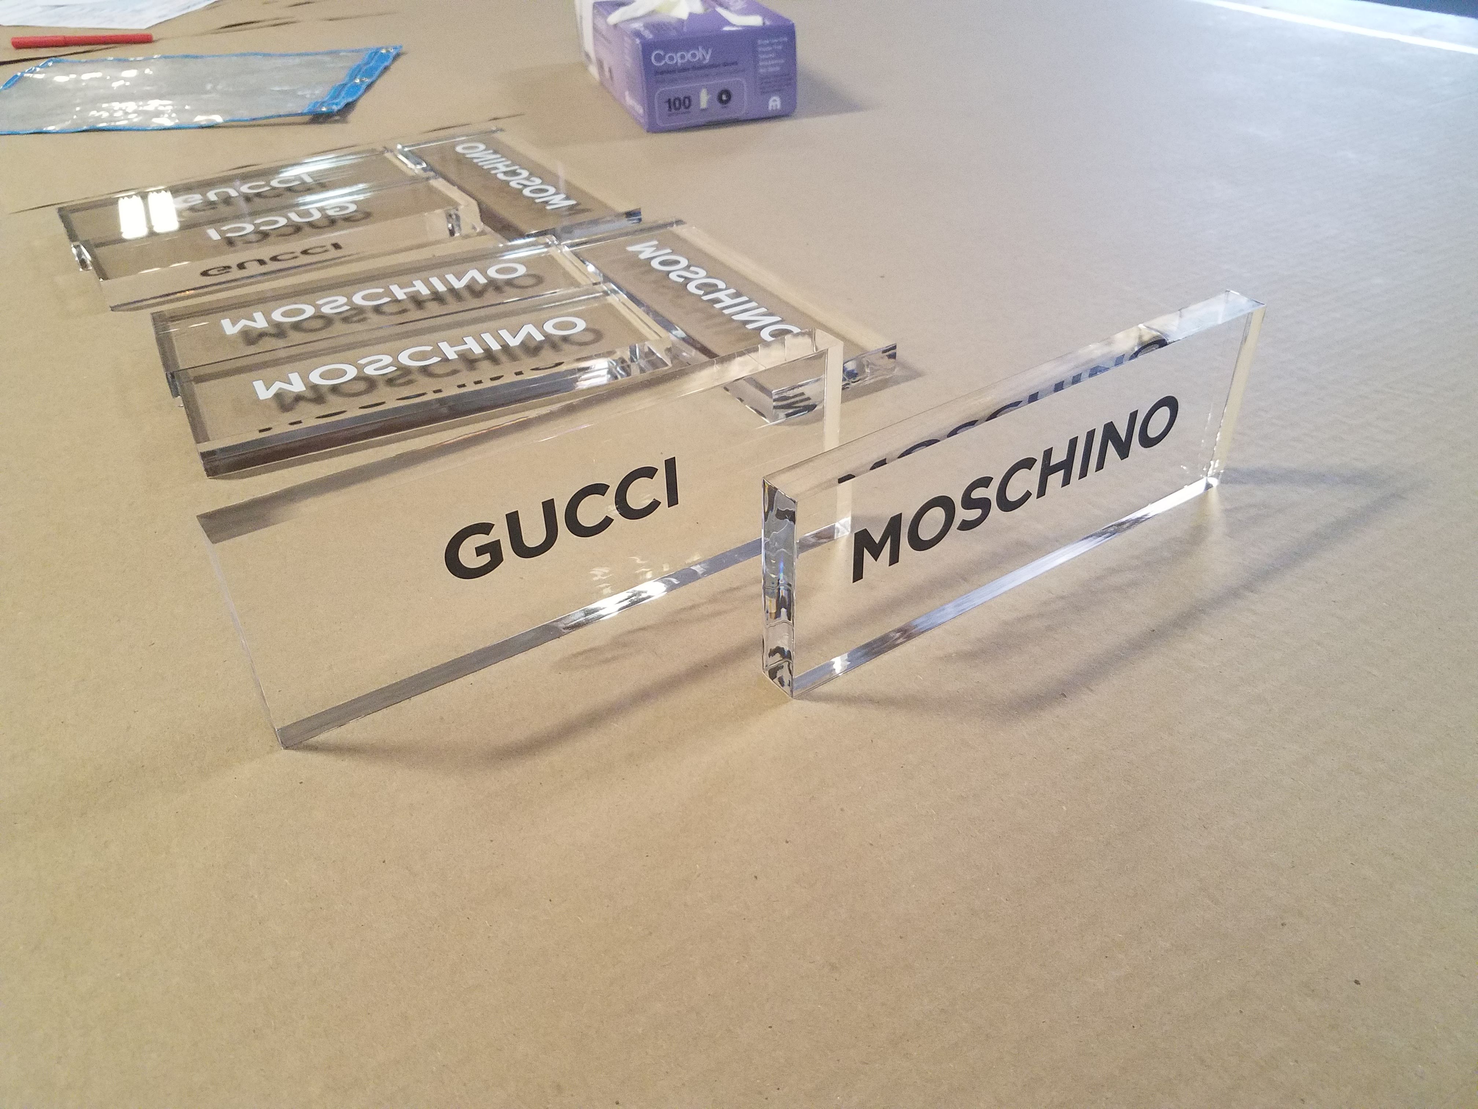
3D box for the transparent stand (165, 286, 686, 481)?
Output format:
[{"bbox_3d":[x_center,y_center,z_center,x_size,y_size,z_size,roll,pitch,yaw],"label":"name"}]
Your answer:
[{"bbox_3d":[-0.143,-0.087,0.517,0.210,0.015,0.076,-18,39,-22],"label":"transparent stand"}]

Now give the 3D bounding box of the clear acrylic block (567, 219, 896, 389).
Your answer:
[{"bbox_3d":[-0.012,-0.132,0.579,0.078,0.014,0.205,-20,40,-24],"label":"clear acrylic block"}]

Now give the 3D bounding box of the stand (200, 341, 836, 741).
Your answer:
[{"bbox_3d":[-0.054,-0.011,0.358,0.206,0.074,0.015,-22,41,-27],"label":"stand"}]

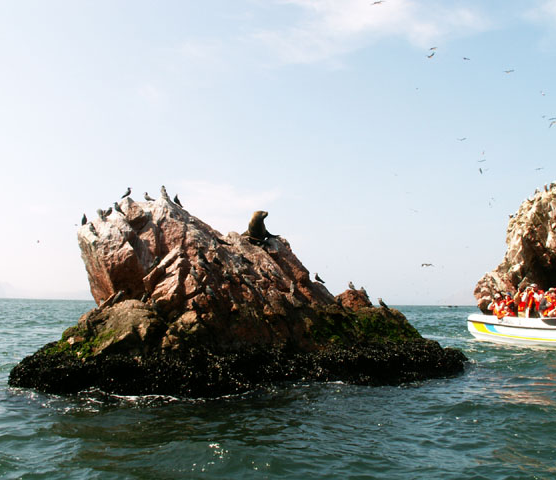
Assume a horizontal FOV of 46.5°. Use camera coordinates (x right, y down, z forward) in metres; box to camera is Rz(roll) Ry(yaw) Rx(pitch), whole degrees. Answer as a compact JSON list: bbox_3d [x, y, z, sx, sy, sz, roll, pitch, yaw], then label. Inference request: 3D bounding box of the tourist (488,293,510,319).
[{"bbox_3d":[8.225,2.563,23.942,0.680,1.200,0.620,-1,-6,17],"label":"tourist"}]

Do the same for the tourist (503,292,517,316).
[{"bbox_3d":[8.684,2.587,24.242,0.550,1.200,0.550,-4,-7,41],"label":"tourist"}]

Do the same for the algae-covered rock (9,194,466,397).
[{"bbox_3d":[-0.267,1.105,14.785,10.357,3.990,5.200,3,-6,-20],"label":"algae-covered rock"}]

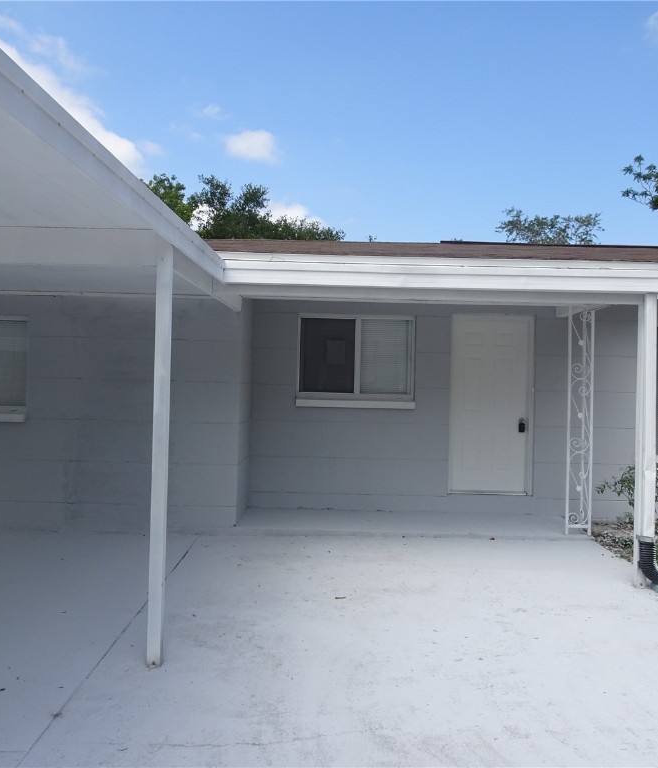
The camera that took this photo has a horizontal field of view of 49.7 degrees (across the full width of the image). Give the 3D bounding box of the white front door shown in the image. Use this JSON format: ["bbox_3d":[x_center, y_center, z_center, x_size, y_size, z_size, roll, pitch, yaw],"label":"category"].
[{"bbox_3d":[1.839,0.238,8.103,0.940,2.050,0.070,1,-1,0],"label":"white front door"}]

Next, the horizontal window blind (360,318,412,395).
[{"bbox_3d":[0.647,-0.315,8.146,0.630,0.870,0.045,1,-1,0],"label":"horizontal window blind"}]

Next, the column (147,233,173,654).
[{"bbox_3d":[-0.950,0.394,4.024,0.083,2.370,0.083,1,-1,0],"label":"column"}]

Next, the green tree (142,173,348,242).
[{"bbox_3d":[-2.905,-1.963,20.013,6.400,7.200,5.800,1,-1,0],"label":"green tree"}]

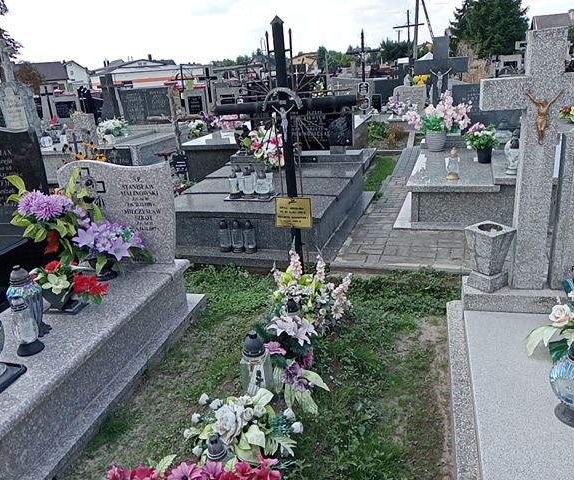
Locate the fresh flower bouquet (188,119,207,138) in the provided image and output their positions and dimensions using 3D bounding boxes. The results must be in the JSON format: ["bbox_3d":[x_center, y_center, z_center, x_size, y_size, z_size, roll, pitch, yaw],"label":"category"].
[{"bbox_3d":[-1.573,-1.960,9.100,0.340,0.300,0.310,1,19,16],"label":"fresh flower bouquet"}]

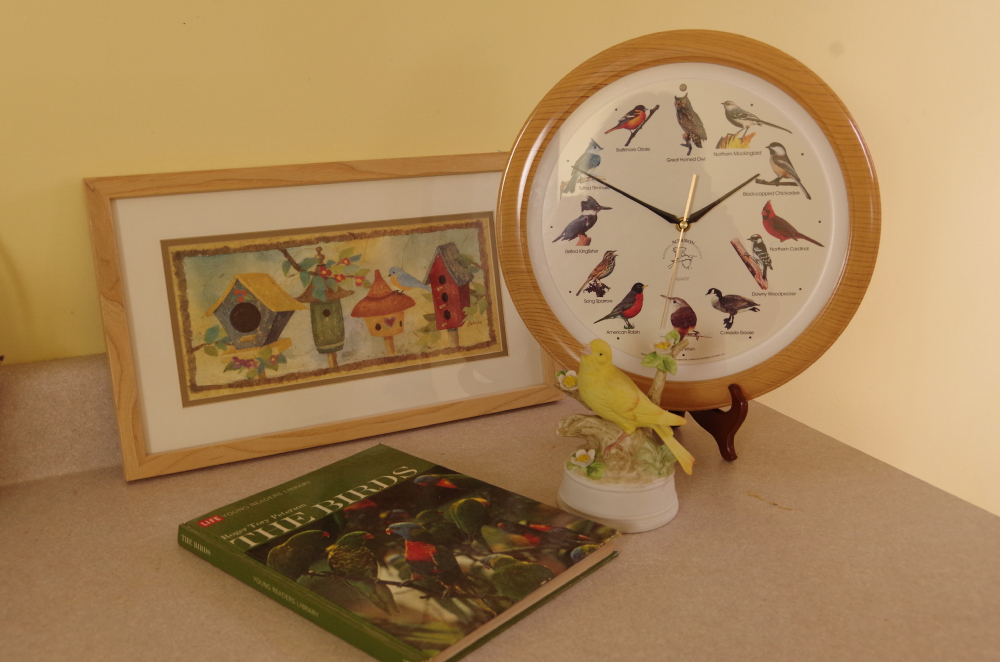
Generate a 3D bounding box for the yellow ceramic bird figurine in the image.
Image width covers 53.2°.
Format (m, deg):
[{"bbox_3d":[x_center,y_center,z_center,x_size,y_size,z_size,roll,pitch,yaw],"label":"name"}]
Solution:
[{"bbox_3d":[0.111,0.064,0.825,0.100,0.120,0.045,-2,17,-8],"label":"yellow ceramic bird figurine"}]

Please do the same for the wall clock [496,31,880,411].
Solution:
[{"bbox_3d":[0.171,-0.099,0.931,0.348,0.348,0.045,-1,7,6],"label":"wall clock"}]

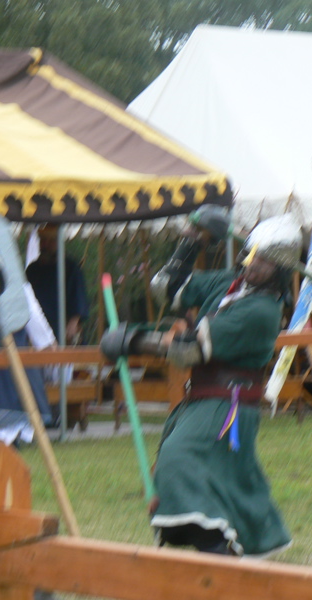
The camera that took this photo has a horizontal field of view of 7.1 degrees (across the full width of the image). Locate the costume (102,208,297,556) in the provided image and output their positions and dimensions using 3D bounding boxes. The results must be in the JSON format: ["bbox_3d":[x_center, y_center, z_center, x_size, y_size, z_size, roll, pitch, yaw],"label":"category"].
[{"bbox_3d":[0.190,0.461,11.000,0.800,1.740,0.680,-1,3,-30],"label":"costume"}]

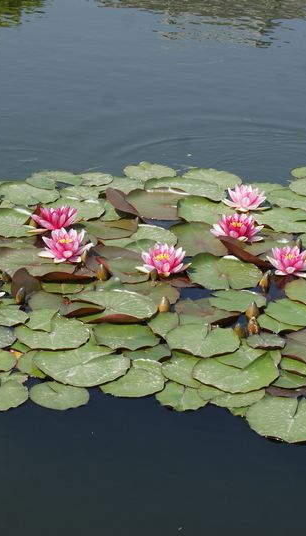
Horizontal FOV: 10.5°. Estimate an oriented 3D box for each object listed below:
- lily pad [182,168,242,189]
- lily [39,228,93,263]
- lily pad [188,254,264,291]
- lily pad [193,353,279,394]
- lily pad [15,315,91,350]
[{"bbox_3d":[0.172,-0.257,4.830,0.175,0.022,0.178,0,23,0],"label":"lily pad"},{"bbox_3d":[-0.233,-0.071,4.481,0.145,0.061,0.145,0,24,0],"label":"lily"},{"bbox_3d":[0.196,0.010,4.490,0.203,0.030,0.208,0,24,0],"label":"lily pad"},{"bbox_3d":[0.184,0.232,3.681,0.190,0.032,0.203,0,23,0],"label":"lily pad"},{"bbox_3d":[-0.249,0.157,4.161,0.190,0.028,0.187,0,24,0],"label":"lily pad"}]

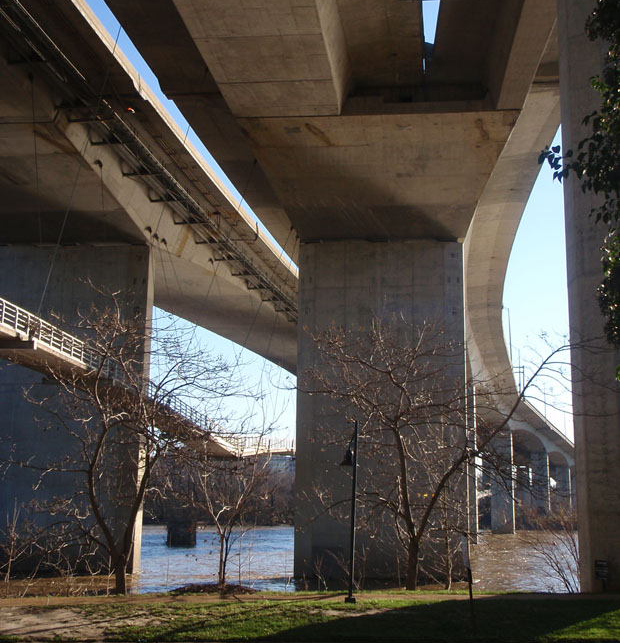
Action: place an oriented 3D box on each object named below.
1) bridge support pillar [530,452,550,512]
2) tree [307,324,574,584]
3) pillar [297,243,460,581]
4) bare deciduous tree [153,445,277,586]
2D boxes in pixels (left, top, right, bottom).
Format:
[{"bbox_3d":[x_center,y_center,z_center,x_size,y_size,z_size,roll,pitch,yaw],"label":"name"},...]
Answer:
[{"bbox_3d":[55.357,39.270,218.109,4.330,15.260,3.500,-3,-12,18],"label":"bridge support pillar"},{"bbox_3d":[3.135,3.274,22.631,5.980,6.520,5.400,1,-11,0],"label":"tree"},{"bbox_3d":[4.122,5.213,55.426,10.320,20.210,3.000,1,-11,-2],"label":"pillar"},{"bbox_3d":[-2.319,4.917,22.826,2.970,3.370,2.600,1,-11,0],"label":"bare deciduous tree"}]

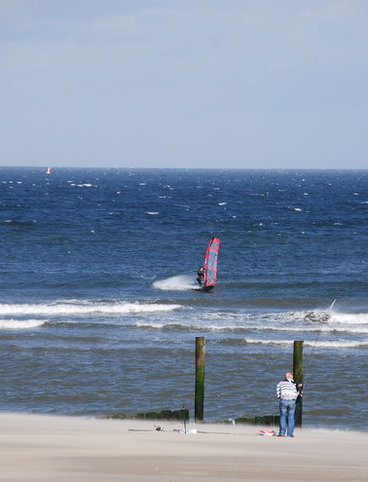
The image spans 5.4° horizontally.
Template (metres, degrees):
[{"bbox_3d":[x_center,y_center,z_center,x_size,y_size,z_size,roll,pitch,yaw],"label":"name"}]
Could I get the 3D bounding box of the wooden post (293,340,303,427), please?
[{"bbox_3d":[3.168,3.979,108.500,0.250,2.420,0.250,0,1,0],"label":"wooden post"}]

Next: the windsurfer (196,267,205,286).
[{"bbox_3d":[1.138,2.418,266.000,0.600,1.380,0.550,1,1,30],"label":"windsurfer"}]

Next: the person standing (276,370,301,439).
[{"bbox_3d":[2.810,4.376,104.500,0.540,1.750,0.450,1,1,30],"label":"person standing"}]

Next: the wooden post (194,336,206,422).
[{"bbox_3d":[0.463,3.937,111.000,0.250,2.400,0.250,0,1,0],"label":"wooden post"}]

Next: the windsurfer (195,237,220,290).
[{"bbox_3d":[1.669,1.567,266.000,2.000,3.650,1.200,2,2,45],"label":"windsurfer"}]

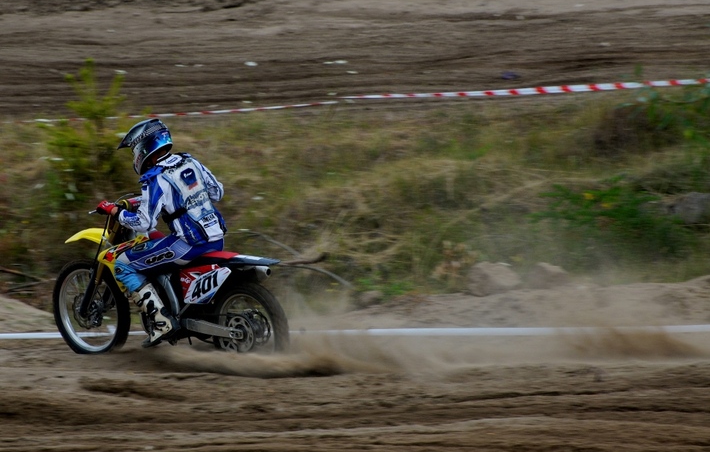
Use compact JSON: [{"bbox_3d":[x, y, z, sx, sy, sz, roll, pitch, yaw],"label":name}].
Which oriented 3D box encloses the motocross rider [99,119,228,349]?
[{"bbox_3d":[-1.185,0.043,38.883,0.850,1.540,0.810,7,14,43],"label":"motocross rider"}]

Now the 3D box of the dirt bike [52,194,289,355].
[{"bbox_3d":[-1.242,0.389,39.011,2.165,1.180,0.820,7,14,43],"label":"dirt bike"}]

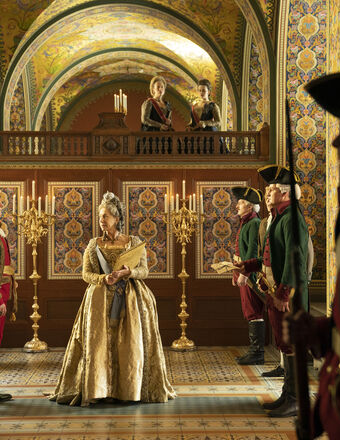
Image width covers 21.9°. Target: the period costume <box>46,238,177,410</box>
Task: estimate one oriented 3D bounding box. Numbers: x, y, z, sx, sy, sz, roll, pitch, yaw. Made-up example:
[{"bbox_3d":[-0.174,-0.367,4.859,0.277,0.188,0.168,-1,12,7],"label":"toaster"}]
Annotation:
[{"bbox_3d":[-0.500,0.820,7.480,1.030,1.410,0.880,0,0,13],"label":"period costume"}]

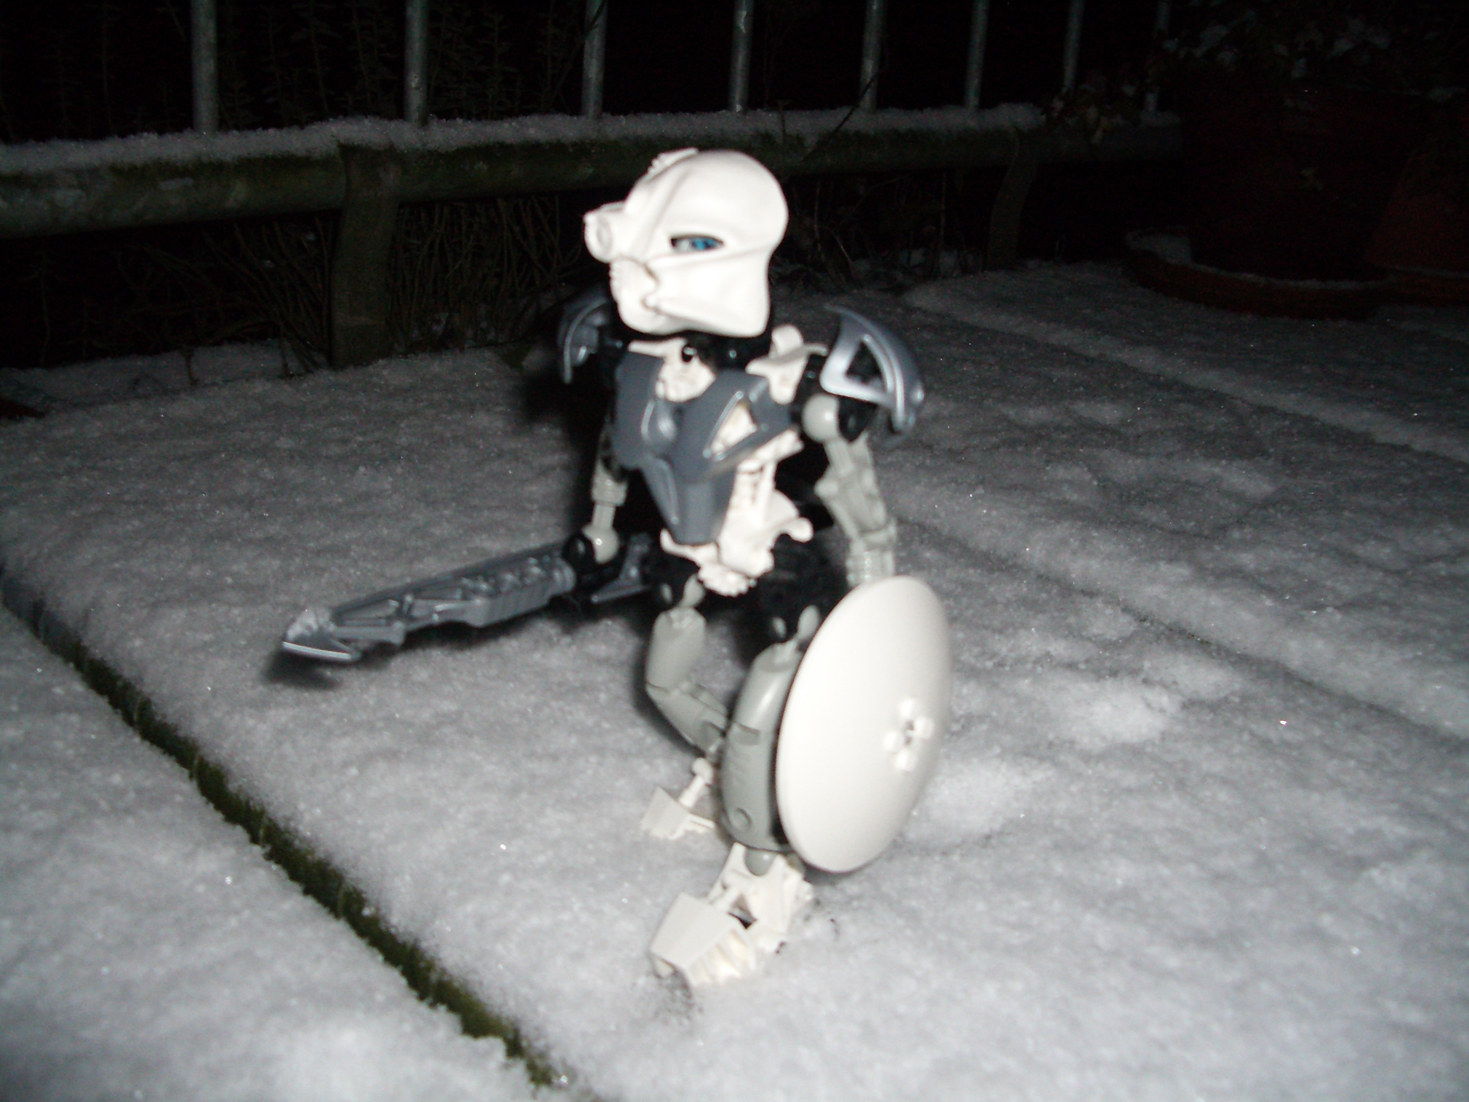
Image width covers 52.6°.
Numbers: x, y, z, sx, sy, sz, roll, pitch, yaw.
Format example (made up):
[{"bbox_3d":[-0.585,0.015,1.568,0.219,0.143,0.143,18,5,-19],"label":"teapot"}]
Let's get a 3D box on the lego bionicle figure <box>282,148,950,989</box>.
[{"bbox_3d":[-0.032,-0.013,0.345,0.093,0.162,0.173,-11,24,-34],"label":"lego bionicle figure"}]

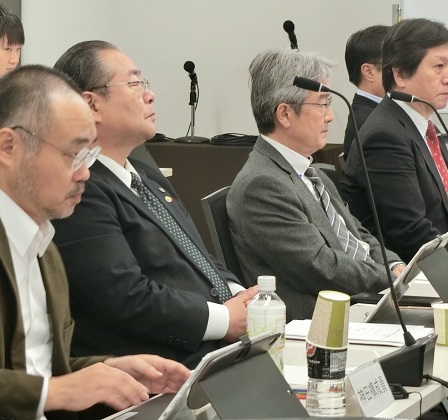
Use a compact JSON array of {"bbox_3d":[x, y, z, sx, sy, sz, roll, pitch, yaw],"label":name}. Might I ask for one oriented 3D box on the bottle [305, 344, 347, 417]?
[{"bbox_3d":[0.172,0.241,3.877,0.067,0.204,0.067,2,7,21],"label":"bottle"}]

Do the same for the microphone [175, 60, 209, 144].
[{"bbox_3d":[-0.133,-0.462,9.736,0.150,0.335,0.150,2,6,17],"label":"microphone"}]

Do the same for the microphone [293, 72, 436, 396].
[{"bbox_3d":[0.250,0.036,4.205,0.285,0.540,0.115,2,7,21],"label":"microphone"}]

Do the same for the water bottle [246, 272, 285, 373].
[{"bbox_3d":[0.075,0.218,4.056,0.068,0.210,0.068,0,6,0],"label":"water bottle"}]

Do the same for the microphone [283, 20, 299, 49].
[{"bbox_3d":[0.287,-0.706,9.616,0.052,0.175,0.052,-12,17,18],"label":"microphone"}]

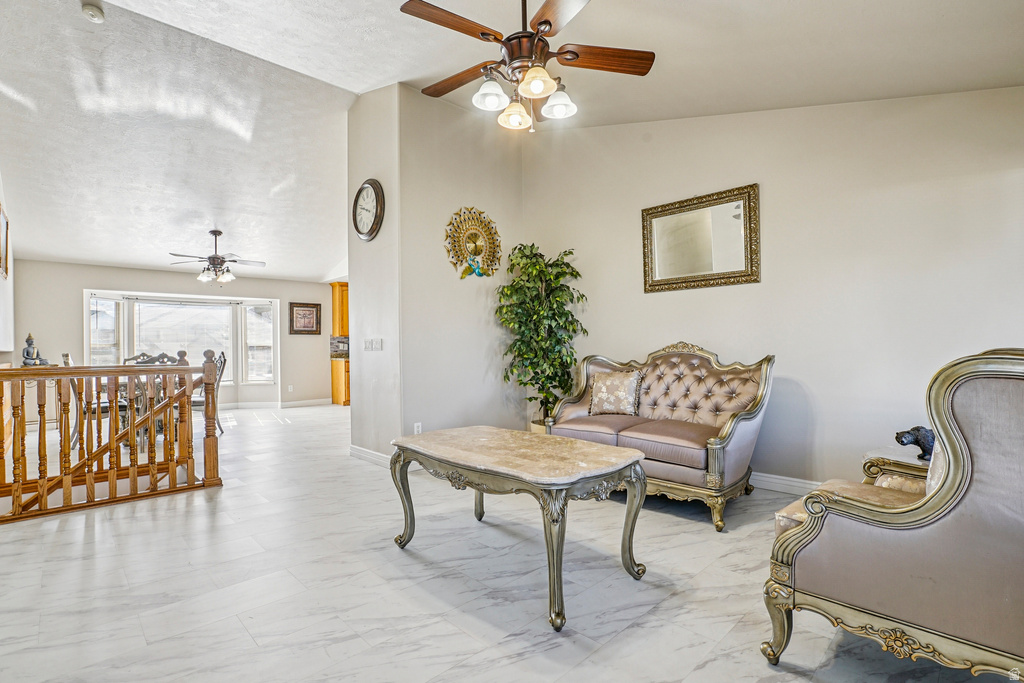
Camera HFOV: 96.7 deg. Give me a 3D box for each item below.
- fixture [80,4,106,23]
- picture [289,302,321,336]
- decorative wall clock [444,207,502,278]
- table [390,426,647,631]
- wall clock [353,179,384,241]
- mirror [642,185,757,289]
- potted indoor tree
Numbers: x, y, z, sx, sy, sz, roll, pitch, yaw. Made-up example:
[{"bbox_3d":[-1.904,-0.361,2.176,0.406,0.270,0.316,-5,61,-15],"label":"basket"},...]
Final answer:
[{"bbox_3d":[-3.133,-2.453,3.406,0.135,0.045,0.135,0,-16,-44],"label":"fixture"},{"bbox_3d":[-4.025,-0.436,8.872,0.600,0.615,0.035,0,-1,-44],"label":"picture"},{"bbox_3d":[-0.380,-0.997,4.655,0.740,0.740,0.060,0,-1,-44],"label":"decorative wall clock"},{"bbox_3d":[-0.012,0.854,2.388,0.785,0.602,1.290,0,-1,-44],"label":"table"},{"bbox_3d":[-1.410,-1.275,4.442,0.575,0.575,0.070,-1,-1,45],"label":"wall clock"},{"bbox_3d":[1.543,-0.823,3.812,0.965,0.755,0.055,-1,-1,43],"label":"mirror"},{"bbox_3d":[0.293,0.118,4.499,0.820,2.100,0.770,-1,0,0],"label":"potted indoor tree"}]

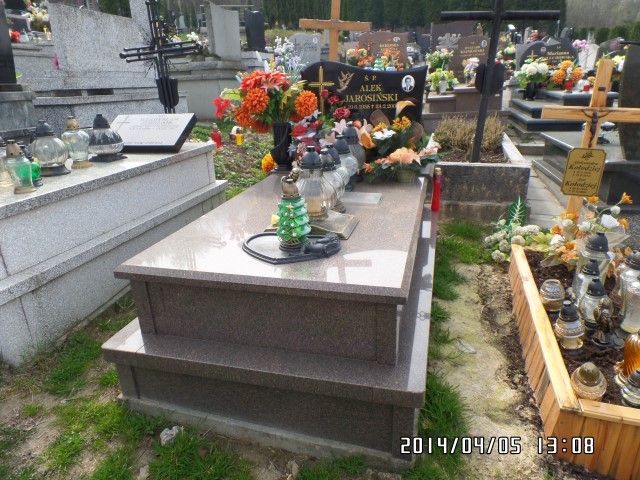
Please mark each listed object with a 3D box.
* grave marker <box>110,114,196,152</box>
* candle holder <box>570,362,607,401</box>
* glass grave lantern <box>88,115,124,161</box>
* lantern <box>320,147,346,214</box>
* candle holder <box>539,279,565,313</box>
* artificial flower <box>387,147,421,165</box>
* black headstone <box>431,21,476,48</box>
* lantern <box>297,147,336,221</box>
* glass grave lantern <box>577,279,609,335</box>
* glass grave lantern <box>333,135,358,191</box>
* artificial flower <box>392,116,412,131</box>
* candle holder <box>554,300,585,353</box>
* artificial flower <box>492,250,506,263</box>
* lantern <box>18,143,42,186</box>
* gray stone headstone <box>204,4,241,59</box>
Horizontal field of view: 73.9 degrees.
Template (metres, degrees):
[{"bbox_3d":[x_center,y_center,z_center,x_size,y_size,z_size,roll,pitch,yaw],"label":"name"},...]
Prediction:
[{"bbox_3d":[-1.232,-0.762,3.028,0.649,0.056,0.343,4,55,16],"label":"grave marker"},{"bbox_3d":[1.012,0.554,1.604,0.136,0.212,0.136,-2,20,17],"label":"candle holder"},{"bbox_3d":[-1.523,-0.717,2.995,0.250,0.301,0.250,3,22,15],"label":"glass grave lantern"},{"bbox_3d":[0.056,-0.308,2.148,0.133,0.313,0.133,-3,22,1],"label":"lantern"},{"bbox_3d":[1.036,0.247,1.891,0.102,0.130,0.102,3,22,15],"label":"candle holder"},{"bbox_3d":[0.530,-0.536,2.699,0.210,0.130,0.170,3,22,15],"label":"artificial flower"},{"bbox_3d":[2.669,-3.948,8.500,0.920,0.900,0.140,3,22,15],"label":"black headstone"},{"bbox_3d":[-0.017,-0.258,1.960,0.171,0.329,0.171,-2,21,1],"label":"lantern"},{"bbox_3d":[1.275,0.318,1.986,0.144,0.288,0.144,-3,20,17],"label":"glass grave lantern"},{"bbox_3d":[0.132,-0.460,2.528,0.195,0.320,0.195,3,22,15],"label":"glass grave lantern"},{"bbox_3d":[0.512,-0.723,2.638,0.115,0.090,0.100,3,23,16],"label":"artificial flower"},{"bbox_3d":[1.019,0.344,1.690,0.141,0.211,0.141,3,23,16],"label":"candle holder"},{"bbox_3d":[1.113,0.102,2.640,0.082,0.075,0.080,3,22,15],"label":"artificial flower"},{"bbox_3d":[-1.595,-0.408,2.326,0.129,0.214,0.129,3,22,15],"label":"lantern"},{"bbox_3d":[-1.302,-2.750,5.621,0.160,0.652,0.816,3,23,16],"label":"gray stone headstone"}]

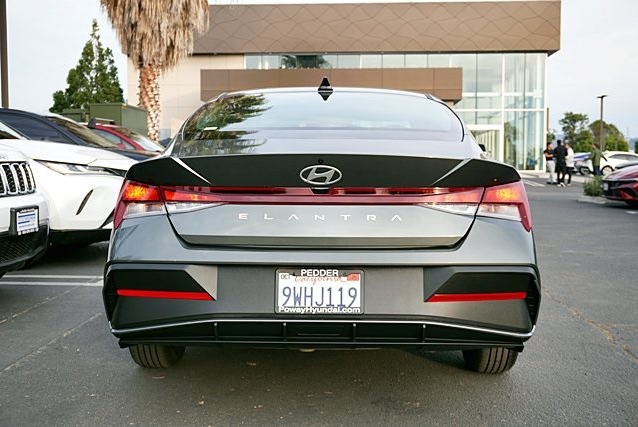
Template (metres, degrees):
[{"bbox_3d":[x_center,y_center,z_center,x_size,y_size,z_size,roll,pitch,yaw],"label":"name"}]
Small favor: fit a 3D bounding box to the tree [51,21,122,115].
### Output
[{"bbox_3d":[-15.692,-7.939,48.000,5.100,10.400,5.100,0,4,0],"label":"tree"}]

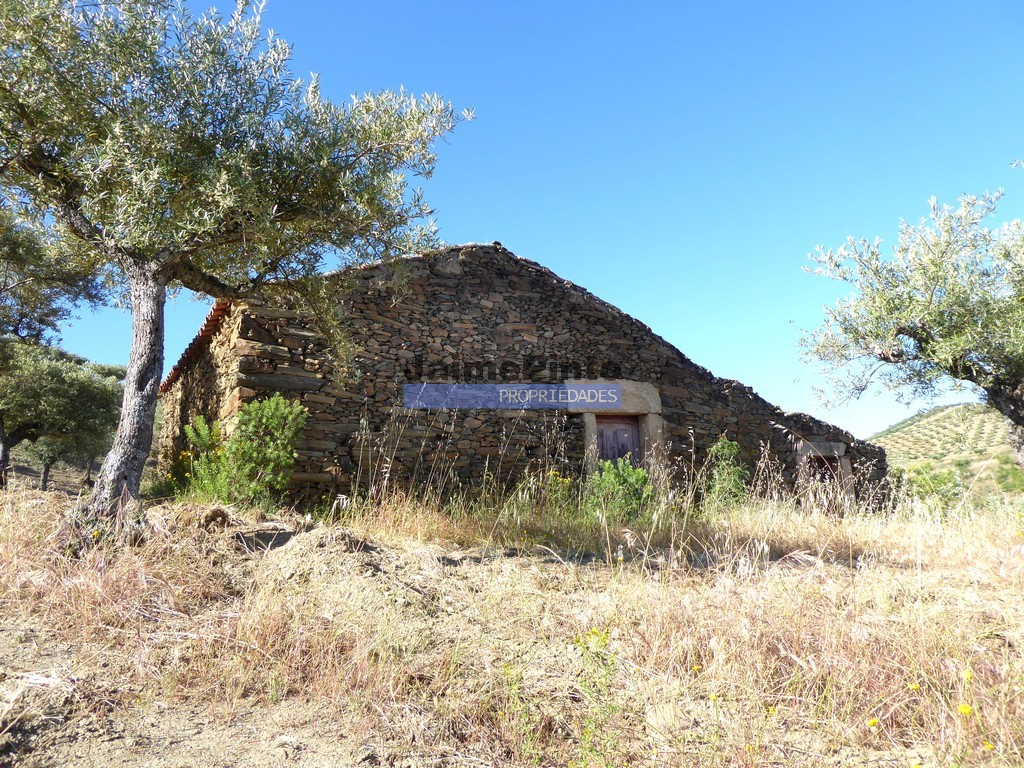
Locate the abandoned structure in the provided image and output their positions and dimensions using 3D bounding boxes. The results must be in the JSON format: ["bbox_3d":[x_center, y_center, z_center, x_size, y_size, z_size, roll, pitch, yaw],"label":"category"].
[{"bbox_3d":[0.470,0.353,15.825,13.840,4.254,7.000,3,-7,-30],"label":"abandoned structure"}]

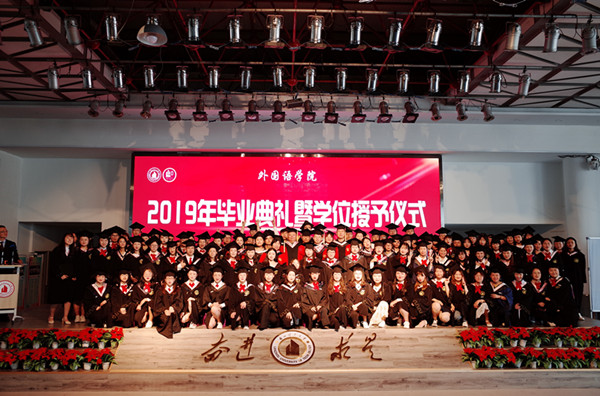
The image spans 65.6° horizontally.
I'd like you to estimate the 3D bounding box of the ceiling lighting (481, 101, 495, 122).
[{"bbox_3d":[3.717,-1.715,9.223,0.220,0.360,0.270,0,-6,-2],"label":"ceiling lighting"}]

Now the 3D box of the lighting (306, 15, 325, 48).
[{"bbox_3d":[0.237,-2.573,7.200,0.280,0.470,0.270,0,-6,0],"label":"lighting"}]

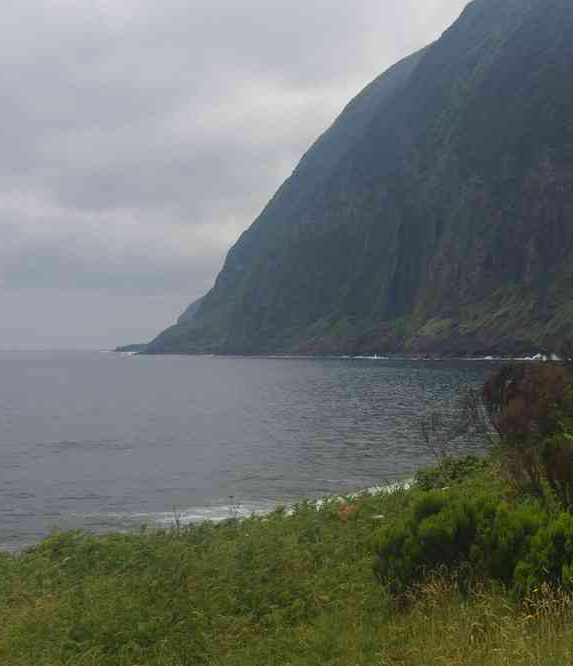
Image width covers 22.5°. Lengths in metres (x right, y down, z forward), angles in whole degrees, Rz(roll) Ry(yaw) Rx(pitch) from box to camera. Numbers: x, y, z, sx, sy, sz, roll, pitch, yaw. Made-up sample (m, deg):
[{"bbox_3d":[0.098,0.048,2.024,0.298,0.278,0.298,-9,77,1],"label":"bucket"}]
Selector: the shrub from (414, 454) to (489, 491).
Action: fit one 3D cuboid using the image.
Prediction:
[{"bbox_3d":[2.001,1.704,17.500,0.920,0.480,0.800,0,-1,0],"label":"shrub"}]

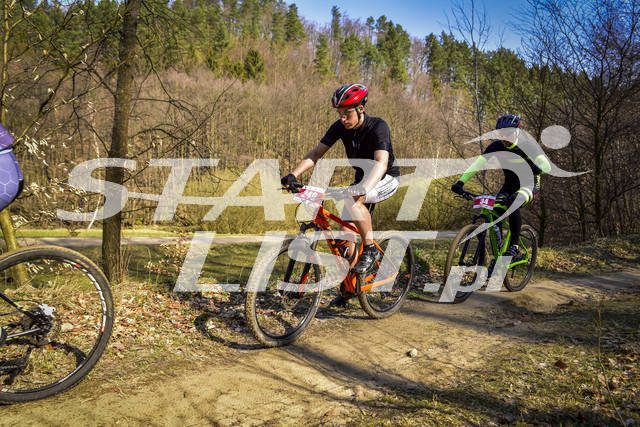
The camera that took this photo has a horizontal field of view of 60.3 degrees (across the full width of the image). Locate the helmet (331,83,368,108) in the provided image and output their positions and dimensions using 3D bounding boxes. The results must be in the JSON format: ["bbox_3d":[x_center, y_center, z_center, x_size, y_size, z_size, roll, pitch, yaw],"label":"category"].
[{"bbox_3d":[0.209,-0.820,3.880,0.215,0.160,0.285,0,16,46],"label":"helmet"}]

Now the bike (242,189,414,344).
[{"bbox_3d":[0.178,0.360,4.190,1.830,1.080,0.740,-3,7,-44],"label":"bike"}]

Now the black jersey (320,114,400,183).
[{"bbox_3d":[0.332,-0.475,4.240,0.420,0.560,0.560,-20,16,-42],"label":"black jersey"}]

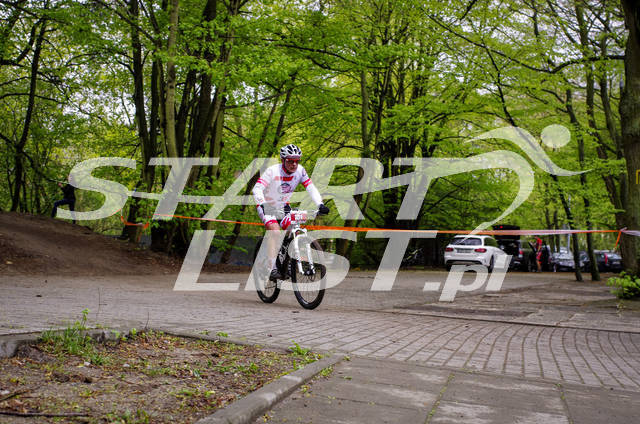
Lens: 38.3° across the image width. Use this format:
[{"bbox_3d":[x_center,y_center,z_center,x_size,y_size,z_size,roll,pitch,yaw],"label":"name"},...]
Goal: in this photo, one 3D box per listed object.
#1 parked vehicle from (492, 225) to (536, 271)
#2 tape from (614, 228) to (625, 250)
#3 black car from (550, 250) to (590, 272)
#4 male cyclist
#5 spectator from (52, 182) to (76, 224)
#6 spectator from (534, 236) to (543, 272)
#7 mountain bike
[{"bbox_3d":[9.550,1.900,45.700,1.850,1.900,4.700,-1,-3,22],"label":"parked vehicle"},{"bbox_3d":[5.194,0.477,16.000,0.170,0.380,0.080,0,-3,18],"label":"tape"},{"bbox_3d":[15.235,2.974,56.000,1.800,1.470,4.350,0,-3,26],"label":"black car"},{"bbox_3d":[-0.330,0.005,9.660,0.720,1.440,0.800,1,-3,-25],"label":"male cyclist"},{"bbox_3d":[-8.620,-0.370,31.000,0.800,1.650,0.550,0,-2,9],"label":"spectator"},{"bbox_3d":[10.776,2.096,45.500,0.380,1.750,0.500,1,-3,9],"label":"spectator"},{"bbox_3d":[-0.322,0.475,9.620,0.690,1.030,1.800,1,-3,-26],"label":"mountain bike"}]

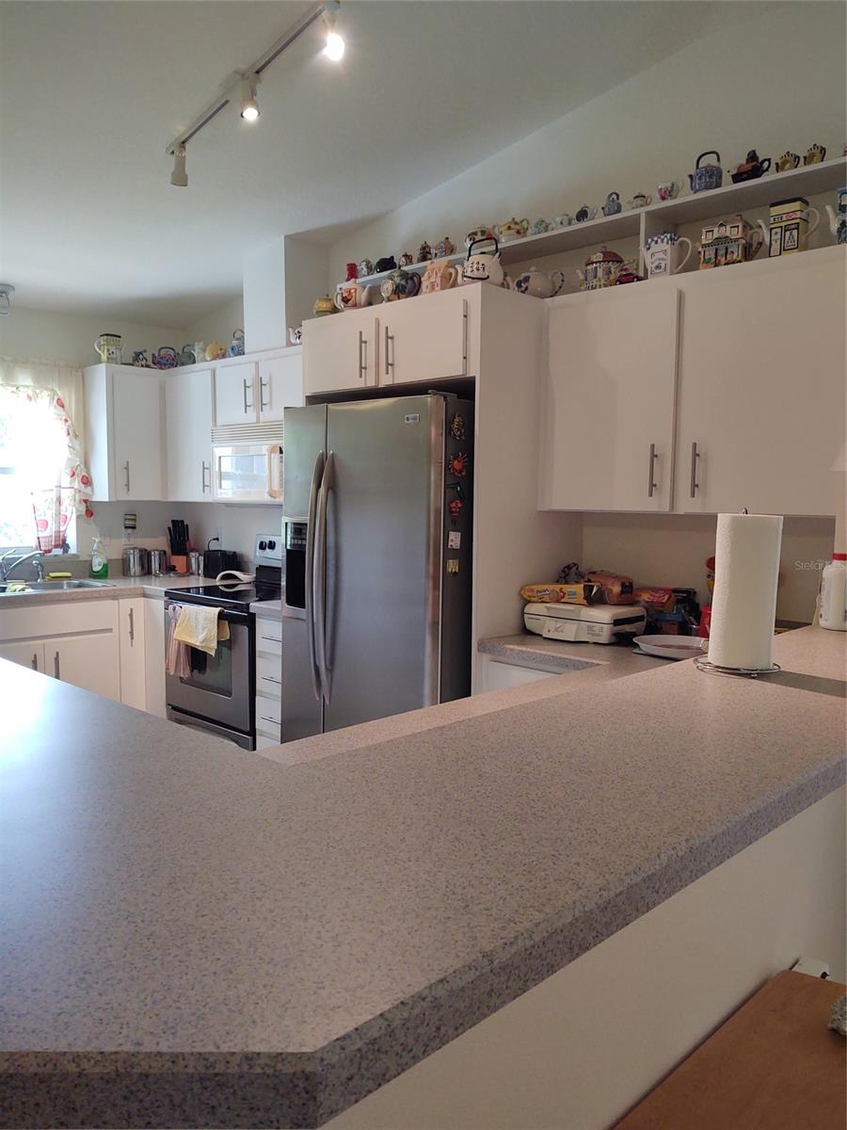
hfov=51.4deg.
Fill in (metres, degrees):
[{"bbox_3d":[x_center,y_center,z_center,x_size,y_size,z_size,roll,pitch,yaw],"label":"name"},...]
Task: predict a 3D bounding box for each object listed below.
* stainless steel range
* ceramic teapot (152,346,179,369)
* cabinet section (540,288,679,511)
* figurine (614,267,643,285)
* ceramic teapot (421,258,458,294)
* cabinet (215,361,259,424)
[{"bbox_3d":[-0.867,0.462,4.540,0.760,1.194,0.670,5,6,44],"label":"stainless steel range"},{"bbox_3d":[-1.538,-1.223,5.245,0.170,0.168,0.110,0,4,-9],"label":"ceramic teapot"},{"bbox_3d":[0.723,-0.560,3.158,0.550,0.737,0.311,5,7,45],"label":"cabinet section"},{"bbox_3d":[0.712,-0.994,3.048,0.105,0.072,0.050,5,6,43],"label":"figurine"},{"bbox_3d":[0.058,-1.057,3.271,0.155,0.157,0.090,5,6,44],"label":"ceramic teapot"},{"bbox_3d":[-0.874,-0.889,4.727,0.385,0.315,0.320,5,6,44],"label":"cabinet"}]

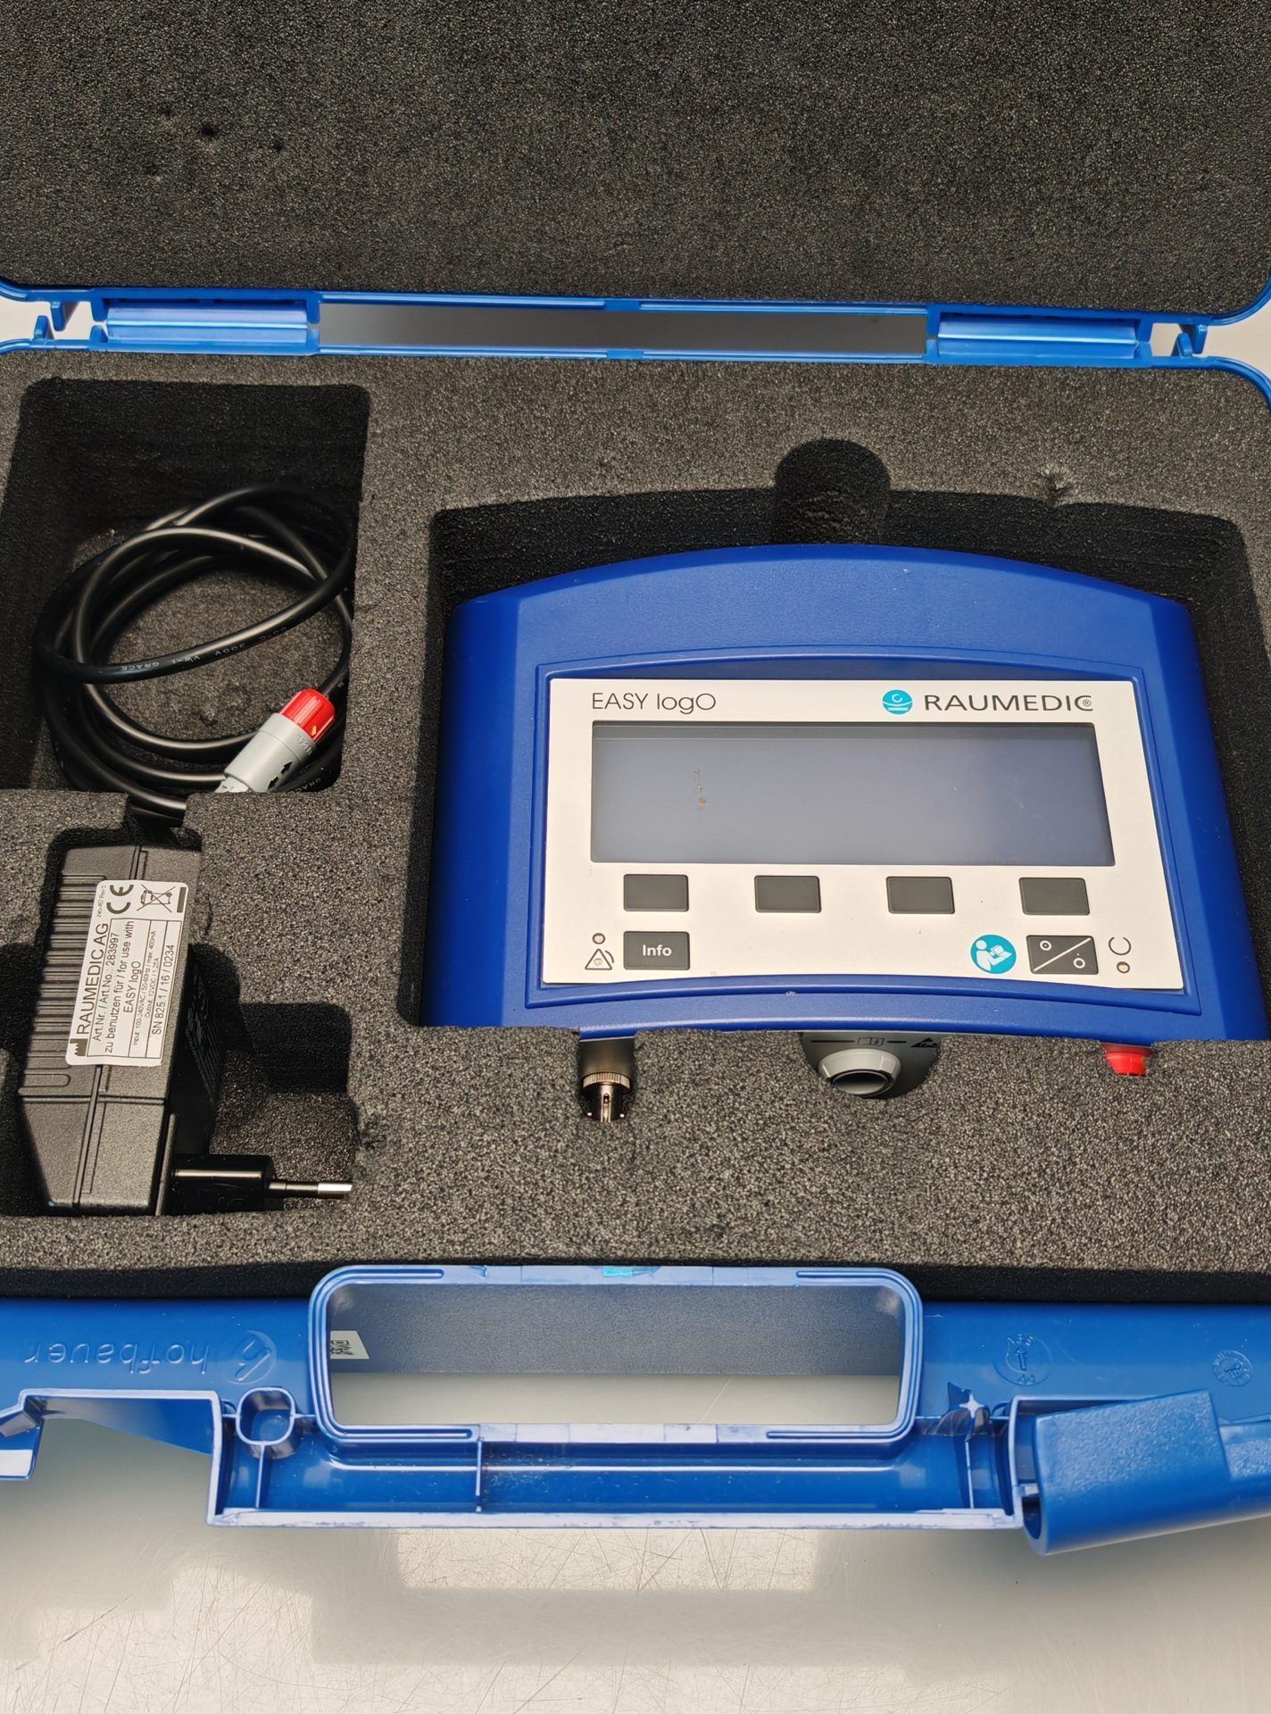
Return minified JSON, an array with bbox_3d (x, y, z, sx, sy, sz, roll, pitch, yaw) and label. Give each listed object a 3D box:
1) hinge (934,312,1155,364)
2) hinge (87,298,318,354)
[{"bbox_3d":[0.119,-0.150,0.516,0.064,0.011,0.012,0,61,-1],"label":"hinge"},{"bbox_3d":[-0.125,-0.152,0.512,0.064,0.011,0.012,0,61,-1],"label":"hinge"}]

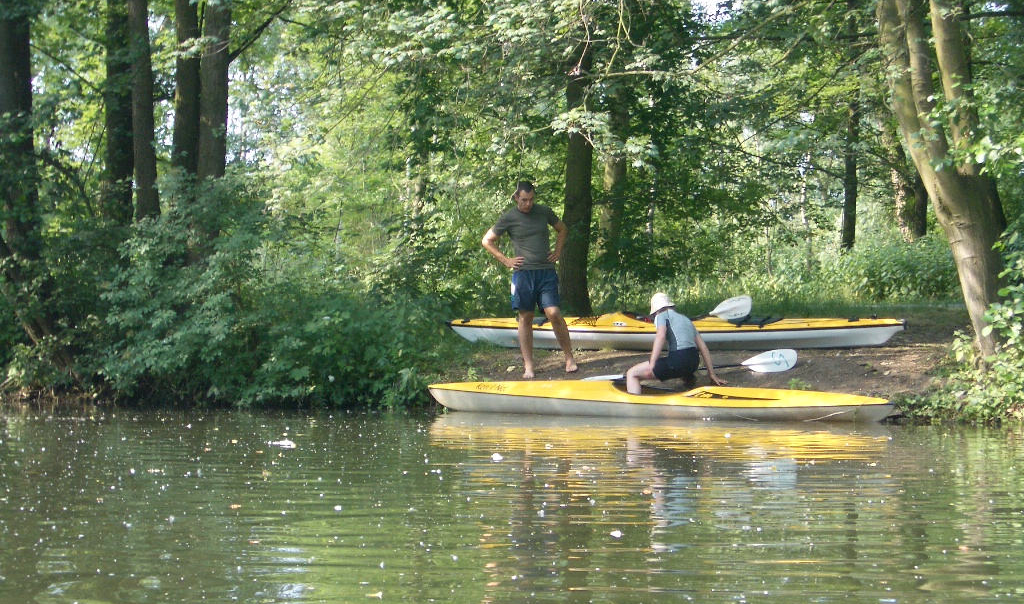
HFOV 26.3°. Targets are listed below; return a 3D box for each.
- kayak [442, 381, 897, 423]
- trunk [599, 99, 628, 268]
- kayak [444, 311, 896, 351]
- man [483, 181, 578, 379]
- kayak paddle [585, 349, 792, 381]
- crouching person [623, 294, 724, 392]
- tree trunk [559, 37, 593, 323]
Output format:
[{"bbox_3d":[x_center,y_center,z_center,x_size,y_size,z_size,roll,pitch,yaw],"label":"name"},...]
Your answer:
[{"bbox_3d":[1.343,0.904,19.600,4.180,0.360,0.600,1,1,9],"label":"kayak"},{"bbox_3d":[1.240,-1.425,27.000,0.310,2.350,0.310,3,1,0],"label":"trunk"},{"bbox_3d":[1.628,0.286,21.600,4.530,0.380,0.600,0,1,0],"label":"kayak"},{"bbox_3d":[0.172,-0.209,20.300,0.820,1.800,0.500,0,1,-22],"label":"man"},{"bbox_3d":[1.668,0.621,20.450,2.120,0.200,0.200,-4,2,-15],"label":"kayak paddle"},{"bbox_3d":[1.477,0.377,19.900,0.800,0.940,0.650,1,1,38],"label":"crouching person"},{"bbox_3d":[0.712,-1.343,23.800,0.360,3.050,0.360,1,1,0],"label":"tree trunk"}]

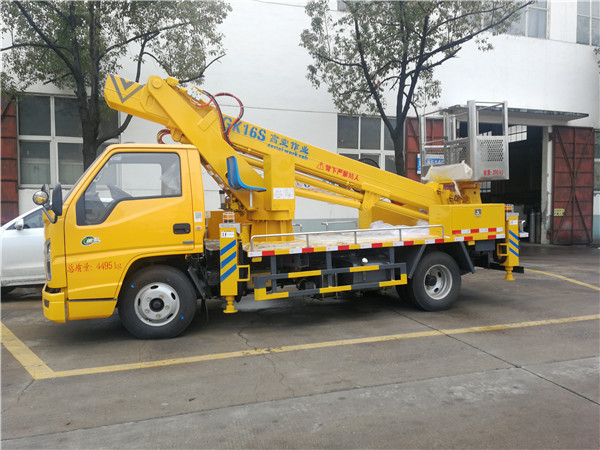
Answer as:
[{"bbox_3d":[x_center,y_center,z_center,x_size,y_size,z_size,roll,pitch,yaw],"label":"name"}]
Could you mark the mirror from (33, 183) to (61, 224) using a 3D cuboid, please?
[{"bbox_3d":[-2.204,-0.186,4.093,0.240,0.360,0.230,-1,3,-23],"label":"mirror"}]

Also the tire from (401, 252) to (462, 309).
[{"bbox_3d":[1.715,0.718,5.974,0.765,0.765,0.210,-1,3,-23],"label":"tire"}]

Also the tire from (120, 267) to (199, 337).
[{"bbox_3d":[-1.449,0.786,4.748,0.765,0.765,0.210,-1,3,-23],"label":"tire"}]

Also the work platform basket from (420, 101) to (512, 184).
[{"bbox_3d":[2.459,-1.201,7.089,0.650,1.090,1.190,-1,3,-19],"label":"work platform basket"}]

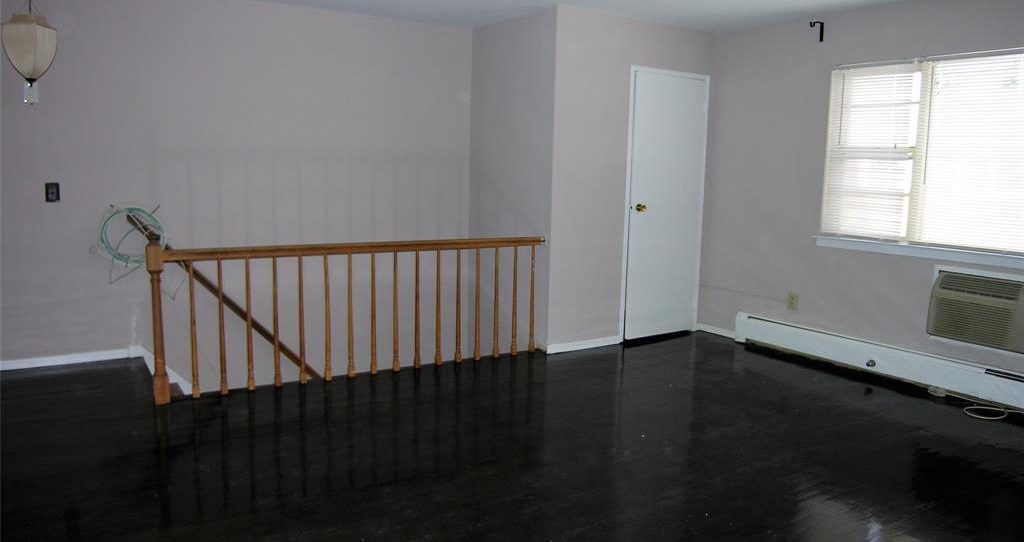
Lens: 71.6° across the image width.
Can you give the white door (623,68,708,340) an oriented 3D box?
[{"bbox_3d":[1.208,-0.488,5.562,0.825,2.074,0.070,-4,10,-32],"label":"white door"}]

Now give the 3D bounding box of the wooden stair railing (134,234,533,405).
[{"bbox_3d":[-0.867,0.198,4.533,2.588,0.924,0.085,-4,10,-32],"label":"wooden stair railing"}]

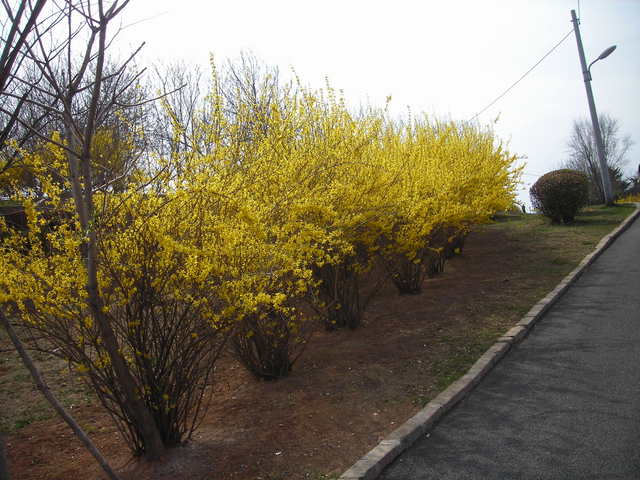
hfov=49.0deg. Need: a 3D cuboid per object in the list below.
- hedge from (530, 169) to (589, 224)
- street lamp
[{"bbox_3d":[5.636,-1.022,16.500,1.340,1.300,1.340,-5,0,29],"label":"hedge"},{"bbox_3d":[8.588,-4.085,20.995,1.200,5.990,0.300,-10,0,26],"label":"street lamp"}]

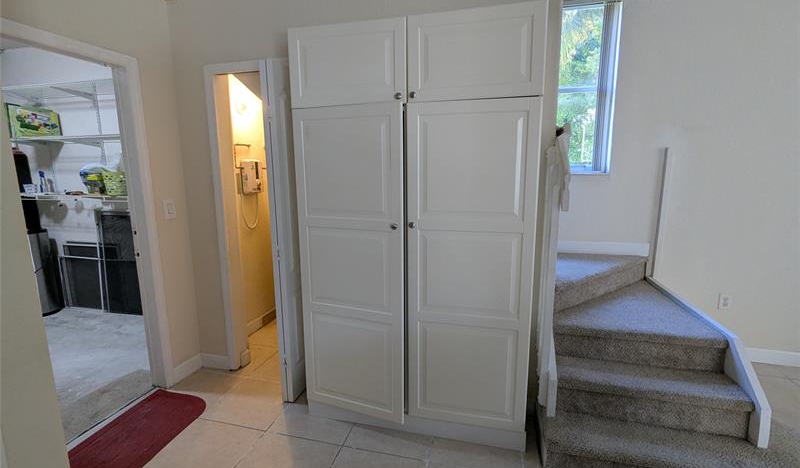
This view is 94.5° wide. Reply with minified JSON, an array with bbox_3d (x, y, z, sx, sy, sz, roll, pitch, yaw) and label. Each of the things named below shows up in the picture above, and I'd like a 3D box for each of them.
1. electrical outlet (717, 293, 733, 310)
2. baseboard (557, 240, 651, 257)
[{"bbox_3d":[2.445,0.511,2.776,0.077,0.120,0.010,2,10,14],"label":"electrical outlet"},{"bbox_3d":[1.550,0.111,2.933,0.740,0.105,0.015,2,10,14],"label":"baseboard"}]

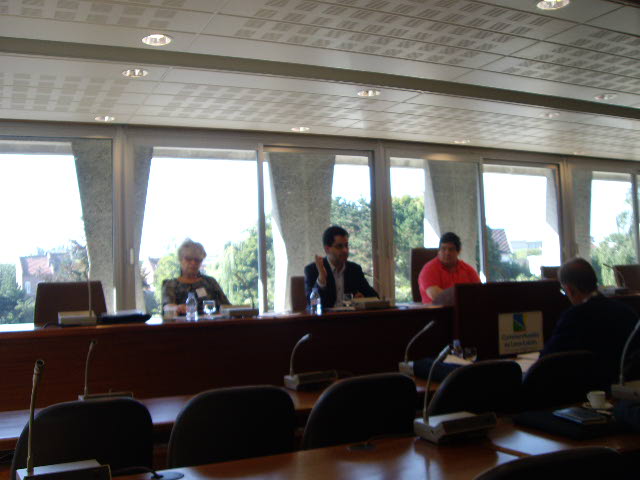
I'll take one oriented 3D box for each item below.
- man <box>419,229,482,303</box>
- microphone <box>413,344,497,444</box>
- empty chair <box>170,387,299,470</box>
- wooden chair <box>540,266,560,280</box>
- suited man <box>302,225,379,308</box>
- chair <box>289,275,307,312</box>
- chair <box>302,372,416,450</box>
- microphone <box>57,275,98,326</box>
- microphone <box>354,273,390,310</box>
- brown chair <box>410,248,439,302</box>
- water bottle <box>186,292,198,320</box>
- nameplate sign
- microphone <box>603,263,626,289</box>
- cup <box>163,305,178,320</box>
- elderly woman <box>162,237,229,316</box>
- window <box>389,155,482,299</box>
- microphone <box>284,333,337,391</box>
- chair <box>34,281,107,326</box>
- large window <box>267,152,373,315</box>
[{"bbox_3d":[1.077,0.585,5.546,0.580,1.310,0.720,-1,-2,-20],"label":"man"},{"bbox_3d":[0.450,0.466,2.197,0.250,0.305,0.210,-1,-2,-24],"label":"microphone"},{"bbox_3d":[-0.406,0.970,2.677,0.480,0.890,0.570,0,-2,-26],"label":"empty chair"},{"bbox_3d":[2.330,0.723,6.254,0.480,0.970,0.560,-1,-2,-24],"label":"wooden chair"},{"bbox_3d":[0.206,0.571,5.092,0.580,1.350,0.750,-1,-2,-22],"label":"suited man"},{"bbox_3d":[0.088,0.756,5.292,0.480,0.970,0.560,-1,-2,-24],"label":"chair"},{"bbox_3d":[0.056,0.974,2.912,0.480,0.890,0.570,0,-2,-26],"label":"chair"},{"bbox_3d":[-1.443,0.354,4.192,0.210,0.290,0.200,-1,-2,-24],"label":"microphone"},{"bbox_3d":[0.350,0.381,5.295,0.280,0.270,0.300,0,-2,-26],"label":"microphone"},{"bbox_3d":[1.122,0.647,5.783,0.540,1.170,0.600,-1,-2,-24],"label":"brown chair"},{"bbox_3d":[-0.806,0.423,4.433,0.062,0.178,0.062,0,-2,-26],"label":"water bottle"},{"bbox_3d":[1.486,0.680,5.171,0.440,0.305,0.020,0,-2,-26],"label":"nameplate sign"},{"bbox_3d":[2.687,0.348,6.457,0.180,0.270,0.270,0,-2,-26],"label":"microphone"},{"bbox_3d":[-0.930,0.448,4.383,0.082,0.090,0.082,-1,-2,-24],"label":"cup"},{"bbox_3d":[-0.813,0.613,4.729,0.500,1.250,0.680,-1,-2,-19],"label":"elderly woman"},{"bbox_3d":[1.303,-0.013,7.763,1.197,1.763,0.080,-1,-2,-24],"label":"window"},{"bbox_3d":[-0.004,0.572,3.393,0.260,0.280,0.280,0,-2,-26],"label":"microphone"},{"bbox_3d":[-1.577,0.765,4.507,0.480,0.970,0.560,-1,-2,-24],"label":"chair"},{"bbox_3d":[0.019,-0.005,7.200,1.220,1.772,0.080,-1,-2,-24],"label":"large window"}]

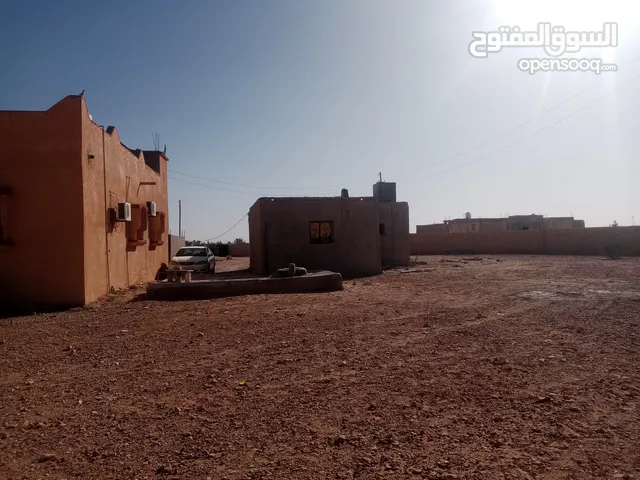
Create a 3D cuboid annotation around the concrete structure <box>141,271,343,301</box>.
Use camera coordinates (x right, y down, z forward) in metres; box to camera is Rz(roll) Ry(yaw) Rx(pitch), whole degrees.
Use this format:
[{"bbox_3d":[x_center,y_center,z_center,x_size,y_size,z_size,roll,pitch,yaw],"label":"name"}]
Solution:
[{"bbox_3d":[-2.415,1.400,16.800,5.850,0.470,2.400,-1,0,-13],"label":"concrete structure"}]

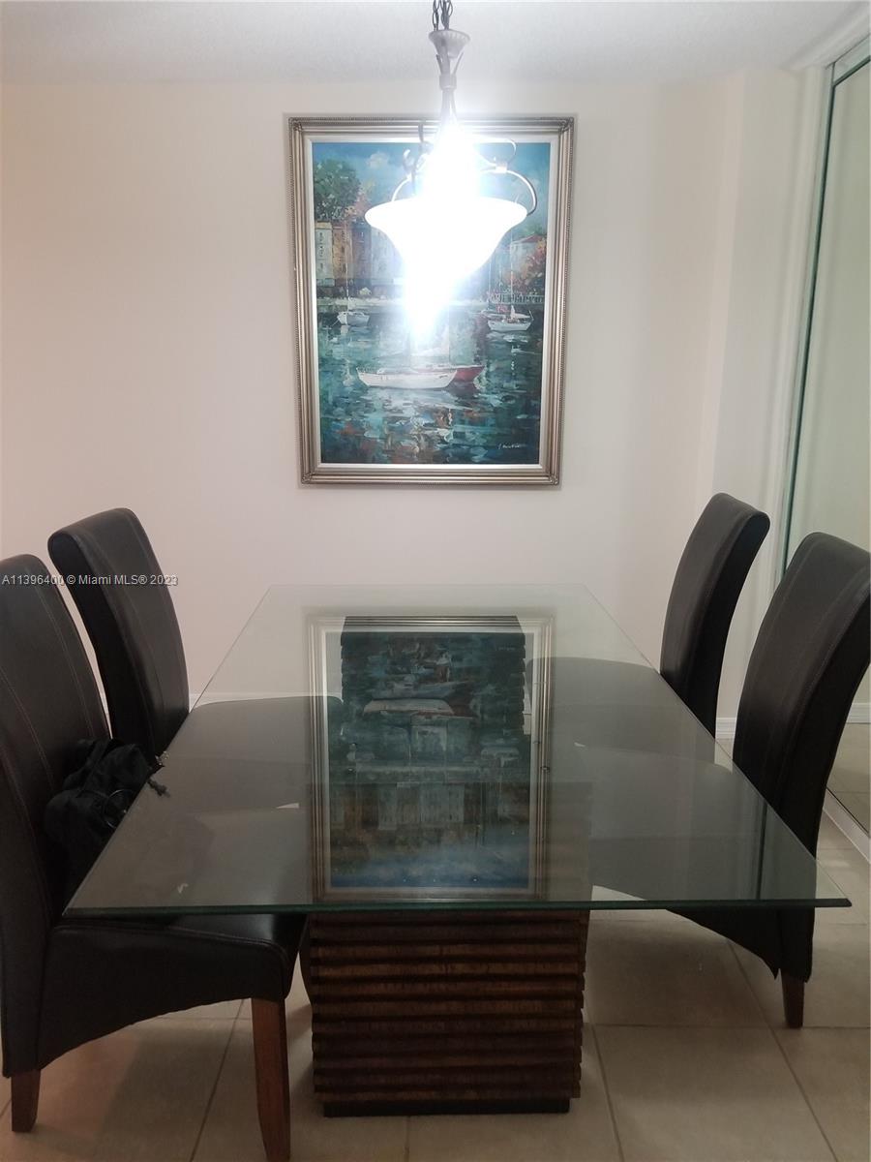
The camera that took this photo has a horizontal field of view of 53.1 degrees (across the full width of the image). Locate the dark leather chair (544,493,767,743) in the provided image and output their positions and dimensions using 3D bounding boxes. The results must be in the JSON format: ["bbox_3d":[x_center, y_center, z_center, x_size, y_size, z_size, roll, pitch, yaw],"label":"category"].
[{"bbox_3d":[0.631,0.273,2.783,0.620,1.060,0.460,1,14,2],"label":"dark leather chair"}]

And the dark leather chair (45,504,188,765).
[{"bbox_3d":[-0.597,0.358,2.394,0.640,1.060,0.460,0,14,-2],"label":"dark leather chair"}]

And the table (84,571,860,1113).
[{"bbox_3d":[0.004,0.584,2.157,1.067,0.742,1.830,0,14,-2],"label":"table"}]

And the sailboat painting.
[{"bbox_3d":[-0.018,-1.034,3.326,1.036,1.340,0.050,1,14,1],"label":"sailboat painting"}]

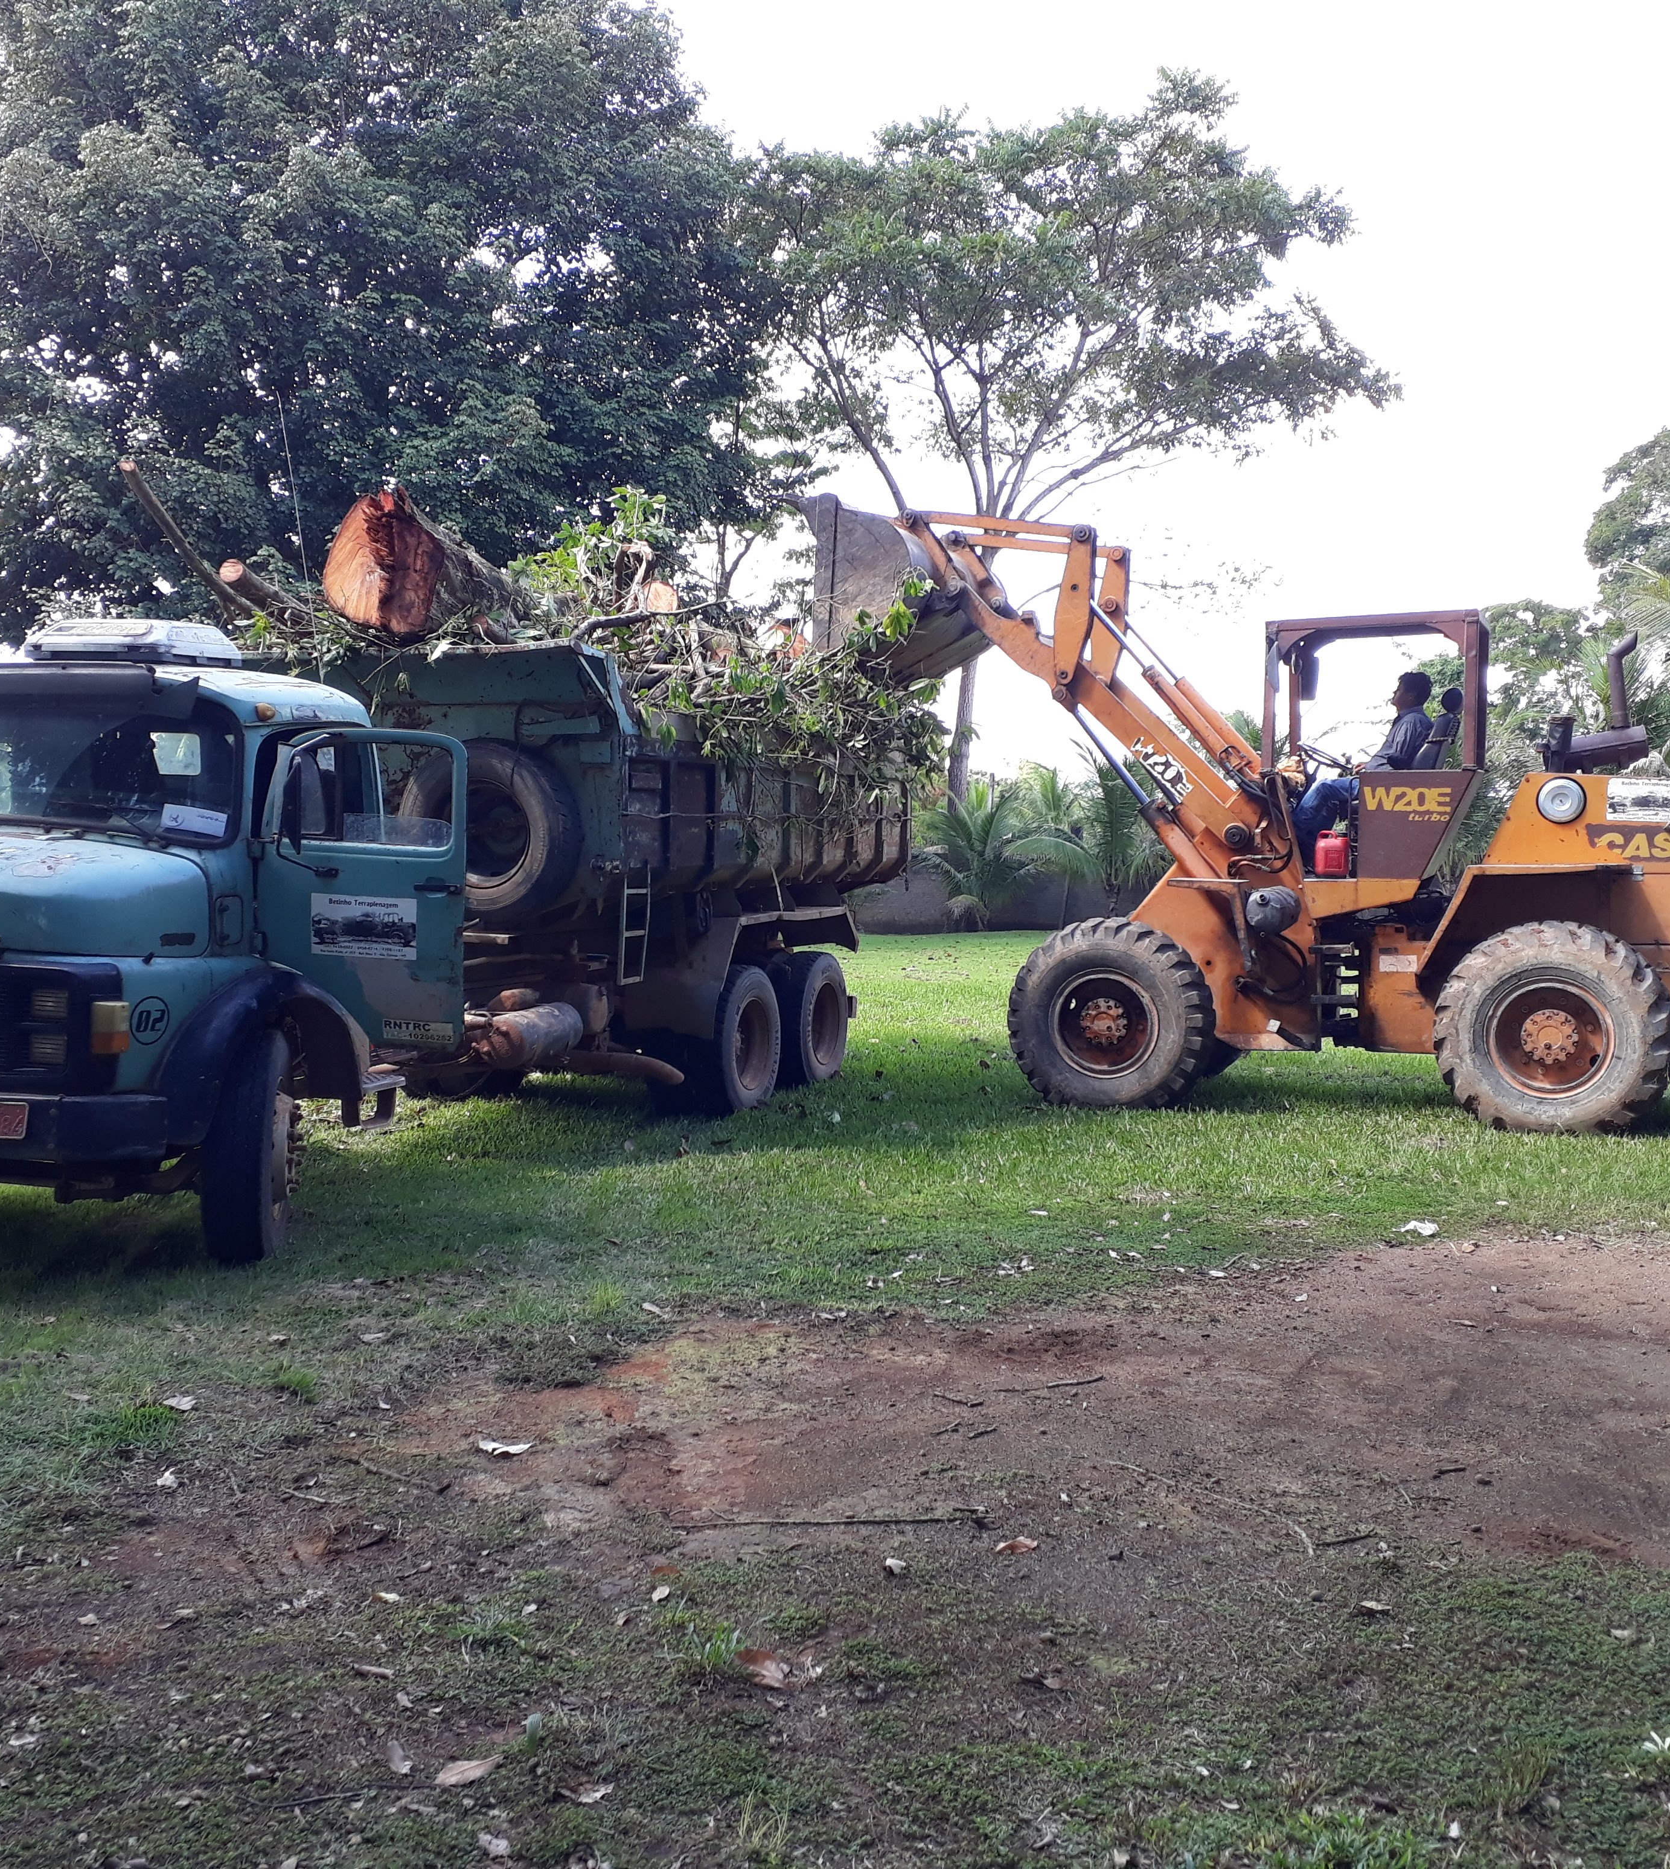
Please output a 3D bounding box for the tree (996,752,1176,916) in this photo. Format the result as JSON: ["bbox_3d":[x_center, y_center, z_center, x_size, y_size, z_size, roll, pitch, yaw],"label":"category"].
[{"bbox_3d":[5.920,-2.152,45.954,4.300,4.300,4.100,0,2,0],"label":"tree"}]

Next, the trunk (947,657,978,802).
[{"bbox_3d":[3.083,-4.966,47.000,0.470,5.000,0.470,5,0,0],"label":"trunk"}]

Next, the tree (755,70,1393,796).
[{"bbox_3d":[4.914,-10.381,46.678,15.500,20.700,14.500,0,2,0],"label":"tree"}]

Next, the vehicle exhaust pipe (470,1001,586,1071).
[{"bbox_3d":[-1.646,0.547,10.500,0.290,0.290,0.800,1,6,16],"label":"vehicle exhaust pipe"}]

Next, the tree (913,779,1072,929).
[{"bbox_3d":[3.669,-1.786,45.466,3.800,3.600,3.700,0,2,0],"label":"tree"}]

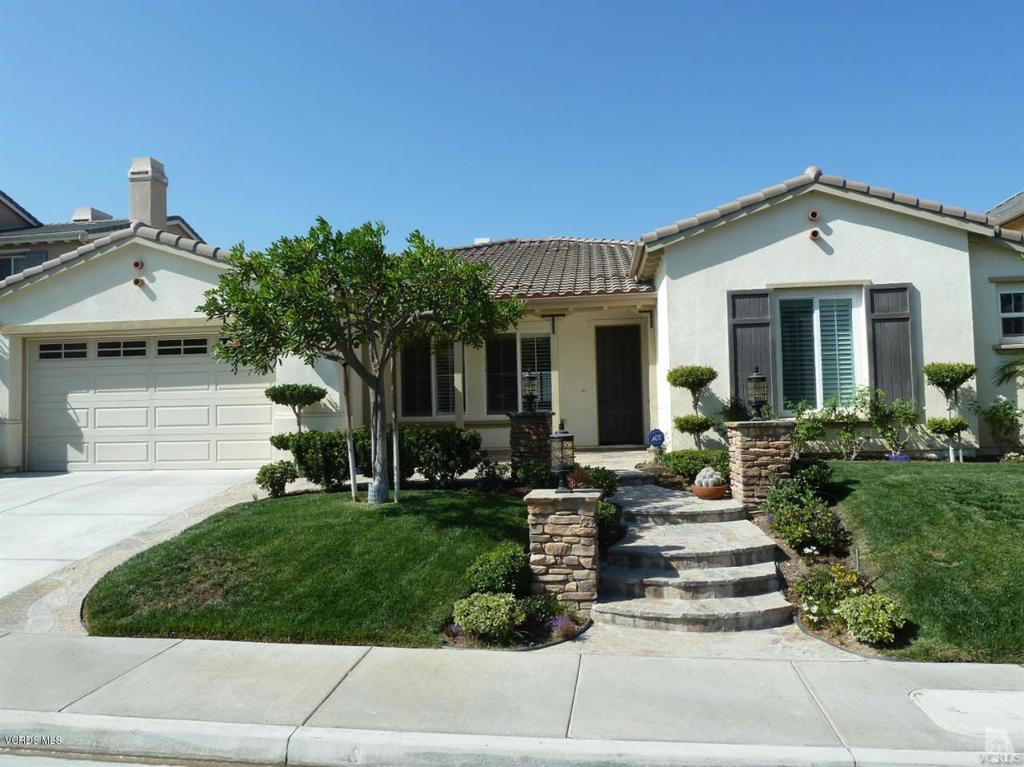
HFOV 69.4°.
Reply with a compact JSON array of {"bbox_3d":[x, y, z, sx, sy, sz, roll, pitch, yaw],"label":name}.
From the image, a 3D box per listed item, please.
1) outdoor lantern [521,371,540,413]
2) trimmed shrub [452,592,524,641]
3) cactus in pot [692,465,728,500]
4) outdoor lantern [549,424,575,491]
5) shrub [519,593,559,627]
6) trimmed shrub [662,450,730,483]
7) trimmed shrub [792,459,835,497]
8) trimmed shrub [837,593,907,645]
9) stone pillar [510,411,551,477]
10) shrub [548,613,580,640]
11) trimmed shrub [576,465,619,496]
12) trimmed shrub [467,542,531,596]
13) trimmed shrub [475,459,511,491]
[{"bbox_3d":[0.260,0.097,10.195,0.215,0.608,0.215,-2,-2,8],"label":"outdoor lantern"},{"bbox_3d":[-0.174,1.753,5.650,0.558,0.308,0.500,-2,-2,8],"label":"trimmed shrub"},{"bbox_3d":[2.485,1.258,9.300,0.478,0.428,0.460,-2,-2,8],"label":"cactus in pot"},{"bbox_3d":[0.436,0.626,6.376,0.215,0.613,0.215,-2,-2,8],"label":"outdoor lantern"},{"bbox_3d":[0.202,1.832,5.980,0.364,0.283,0.400,-2,-2,8],"label":"shrub"},{"bbox_3d":[2.467,1.104,9.896,0.987,0.466,0.750,-2,-2,8],"label":"trimmed shrub"},{"bbox_3d":[3.603,1.132,8.836,0.480,0.469,0.500,-2,-2,8],"label":"trimmed shrub"},{"bbox_3d":[2.762,1.806,5.680,0.538,0.400,0.520,-2,-2,8],"label":"trimmed shrub"},{"bbox_3d":[0.305,0.901,10.222,0.615,0.998,0.620,-2,-2,8],"label":"stone pillar"},{"bbox_3d":[0.383,1.793,5.510,0.224,0.170,0.220,-2,-2,8],"label":"shrub"},{"bbox_3d":[1.134,1.306,9.750,0.541,0.475,0.480,-2,-2,8],"label":"trimmed shrub"},{"bbox_3d":[-0.115,1.593,6.247,0.548,0.495,0.520,-2,-2,8],"label":"trimmed shrub"},{"bbox_3d":[-0.260,1.226,9.850,0.480,0.453,0.460,-2,-2,8],"label":"trimmed shrub"}]

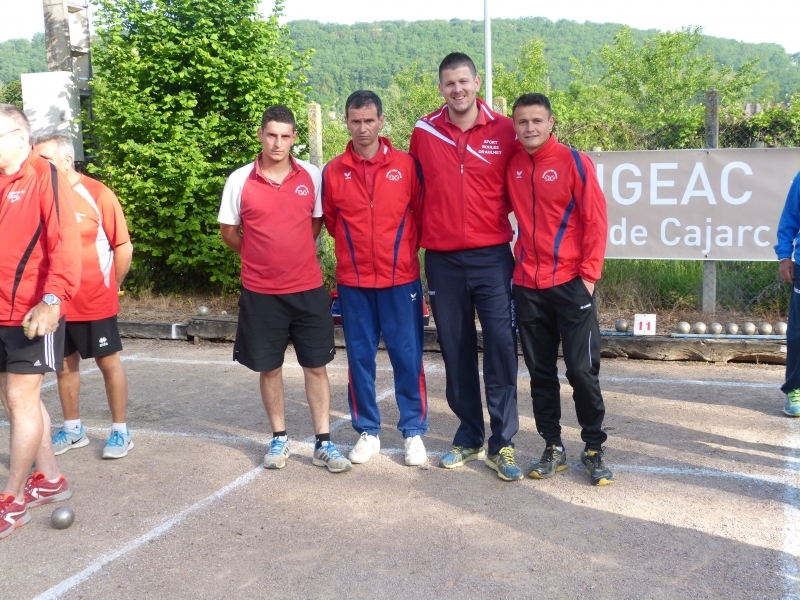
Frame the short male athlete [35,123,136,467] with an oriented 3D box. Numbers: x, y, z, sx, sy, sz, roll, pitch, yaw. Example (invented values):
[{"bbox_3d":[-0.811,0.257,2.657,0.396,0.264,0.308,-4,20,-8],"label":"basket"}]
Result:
[{"bbox_3d":[-1.719,-0.041,5.368,0.530,1.690,0.400,2,9,22],"label":"short male athlete"}]

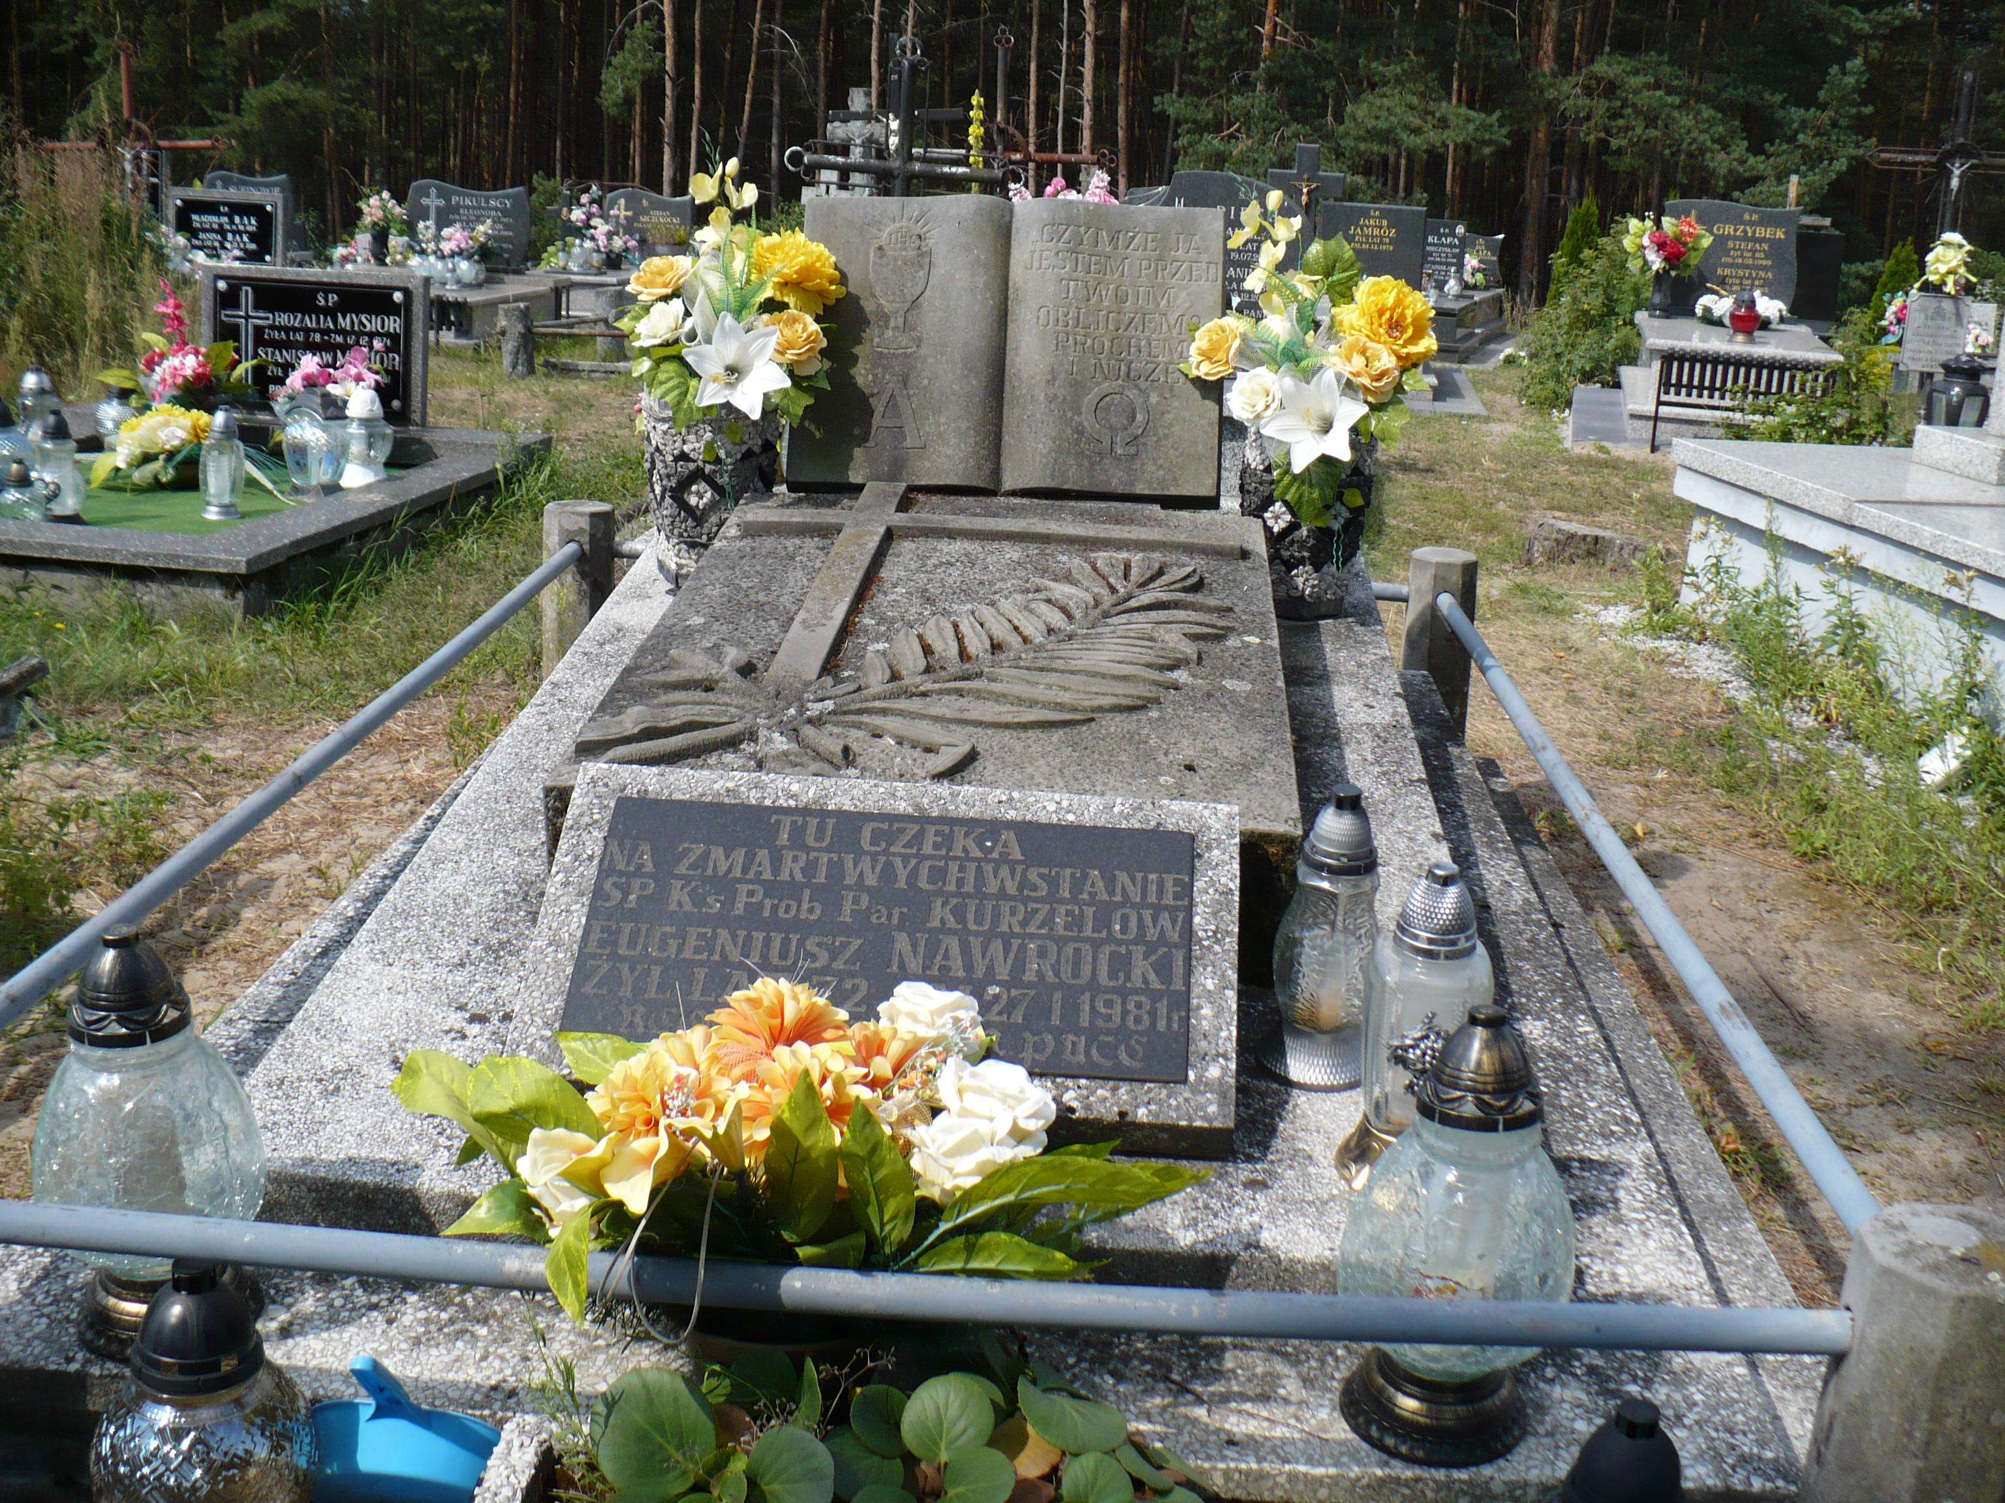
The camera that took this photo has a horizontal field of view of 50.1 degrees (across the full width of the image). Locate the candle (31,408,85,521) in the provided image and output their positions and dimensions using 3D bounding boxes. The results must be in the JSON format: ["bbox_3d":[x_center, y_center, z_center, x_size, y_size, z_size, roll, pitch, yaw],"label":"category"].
[{"bbox_3d":[-2.317,-0.707,5.247,0.118,0.262,0.118,3,17,3],"label":"candle"}]

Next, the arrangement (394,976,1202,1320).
[{"bbox_3d":[-0.160,0.315,1.700,0.590,0.235,0.330,3,17,3],"label":"arrangement"}]

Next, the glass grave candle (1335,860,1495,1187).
[{"bbox_3d":[0.374,0.245,1.947,0.115,0.299,0.115,3,17,3],"label":"glass grave candle"}]

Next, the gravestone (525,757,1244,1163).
[{"bbox_3d":[-0.114,0.197,2.109,0.681,0.056,0.373,3,51,3],"label":"gravestone"}]

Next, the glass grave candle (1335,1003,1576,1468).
[{"bbox_3d":[0.344,0.355,1.630,0.179,0.345,0.179,3,17,3],"label":"glass grave candle"}]

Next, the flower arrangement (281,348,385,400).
[{"bbox_3d":[-1.629,-0.918,5.200,0.260,0.130,0.200,3,17,3],"label":"flower arrangement"}]

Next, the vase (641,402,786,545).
[{"bbox_3d":[-0.473,-0.423,3.477,0.219,0.297,0.219,3,17,3],"label":"vase"}]

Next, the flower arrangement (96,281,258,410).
[{"bbox_3d":[-2.292,-1.129,5.950,0.420,0.350,0.300,3,17,3],"label":"flower arrangement"}]

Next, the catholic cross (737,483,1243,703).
[{"bbox_3d":[-0.026,-0.249,2.976,0.758,0.035,0.973,3,23,3],"label":"catholic cross"}]

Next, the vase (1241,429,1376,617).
[{"bbox_3d":[0.458,-0.352,3.289,0.208,0.280,0.208,3,23,3],"label":"vase"}]

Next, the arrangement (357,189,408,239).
[{"bbox_3d":[-3.994,-3.465,13.800,0.330,0.330,0.290,3,17,3],"label":"arrangement"}]

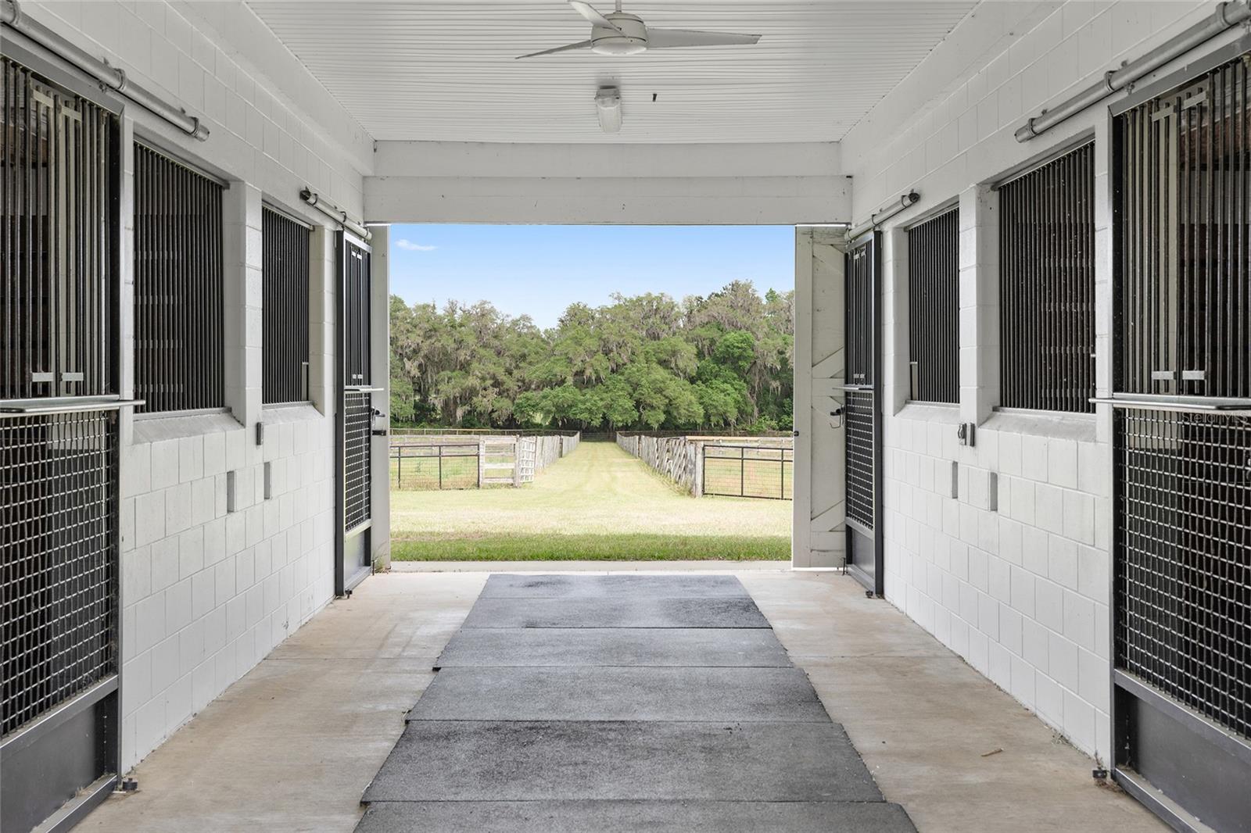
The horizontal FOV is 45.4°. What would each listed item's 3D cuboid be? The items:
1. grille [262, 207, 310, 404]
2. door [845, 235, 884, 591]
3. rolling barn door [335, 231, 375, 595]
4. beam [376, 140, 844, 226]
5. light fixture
[{"bbox_3d":[-2.050,-0.635,8.822,0.035,1.127,1.776,0,1,-1],"label":"grille"},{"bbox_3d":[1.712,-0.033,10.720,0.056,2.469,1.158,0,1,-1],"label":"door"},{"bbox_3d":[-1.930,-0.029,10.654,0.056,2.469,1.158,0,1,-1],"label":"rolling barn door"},{"bbox_3d":[-0.123,-1.792,11.499,3.722,0.624,0.203,0,1,-1],"label":"beam"},{"bbox_3d":[-0.111,-2.018,9.889,0.160,0.127,1.076,0,1,-1],"label":"light fixture"}]

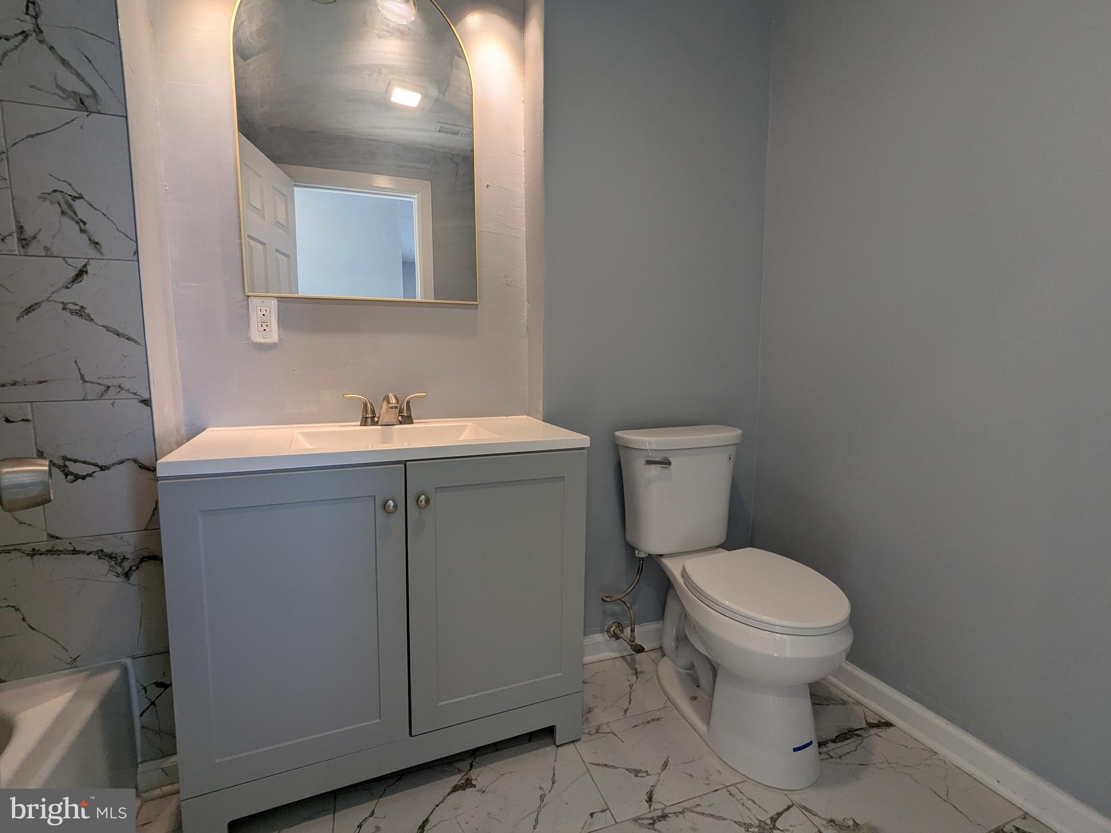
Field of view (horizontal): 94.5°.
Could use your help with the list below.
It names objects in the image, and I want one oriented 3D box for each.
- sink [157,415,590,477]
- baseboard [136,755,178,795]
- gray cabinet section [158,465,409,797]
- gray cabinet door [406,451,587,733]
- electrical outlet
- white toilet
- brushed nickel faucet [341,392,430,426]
[{"bbox_3d":[-0.420,0.057,1.355,0.915,0.030,0.459,-2,7,-24],"label":"sink"},{"bbox_3d":[-0.951,0.866,1.234,0.085,0.092,0.020,-2,7,-24],"label":"baseboard"},{"bbox_3d":[-0.638,0.426,1.303,0.458,0.676,0.420,-2,7,-24],"label":"gray cabinet section"},{"bbox_3d":[-0.134,0.429,1.296,0.458,0.672,0.021,-2,7,-24],"label":"gray cabinet door"},{"bbox_3d":[-0.793,-0.264,1.399,0.071,0.117,0.009,-2,7,-24],"label":"electrical outlet"},{"bbox_3d":[0.510,0.478,1.482,0.440,0.805,0.715,-3,7,-22],"label":"white toilet"},{"bbox_3d":[-0.478,-0.018,1.473,0.224,0.091,0.129,-2,7,-24],"label":"brushed nickel faucet"}]

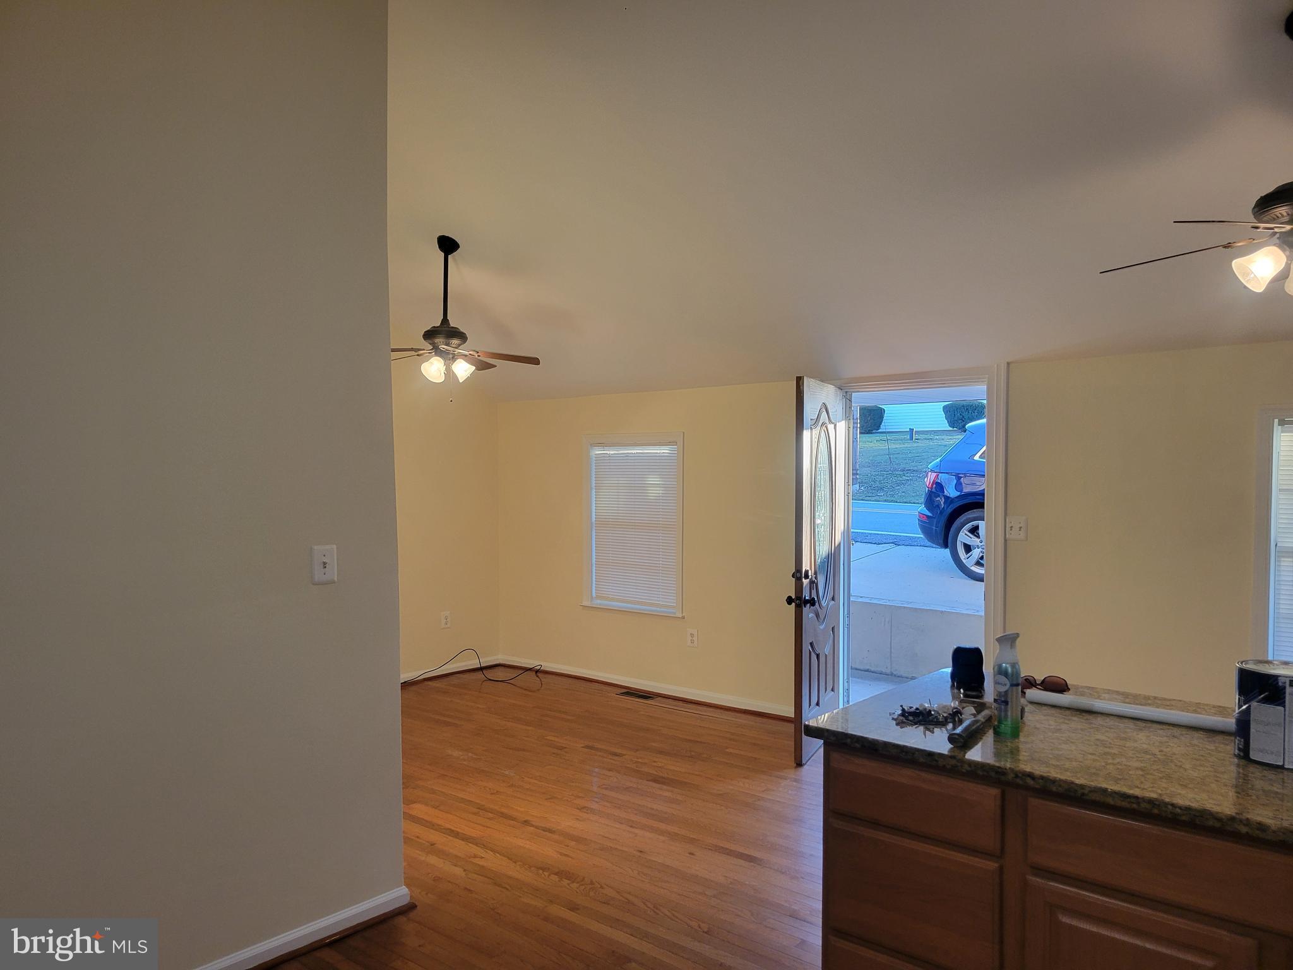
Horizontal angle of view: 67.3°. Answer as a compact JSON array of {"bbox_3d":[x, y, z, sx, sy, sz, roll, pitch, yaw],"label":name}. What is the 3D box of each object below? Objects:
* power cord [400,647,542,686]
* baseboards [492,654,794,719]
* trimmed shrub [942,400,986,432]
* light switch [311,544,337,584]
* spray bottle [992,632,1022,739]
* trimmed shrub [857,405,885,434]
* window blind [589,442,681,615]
[{"bbox_3d":[-1.201,1.343,7.090,0.757,0.170,0.979,1,2,41],"label":"power cord"},{"bbox_3d":[-0.084,1.387,6.811,2.857,0.090,0.022,1,2,41],"label":"baseboards"},{"bbox_3d":[12.655,-2.703,38.500,1.750,1.260,1.500,1,2,41],"label":"trimmed shrub"},{"bbox_3d":[-1.059,0.262,3.199,0.012,0.126,0.082,1,2,41],"label":"light switch"},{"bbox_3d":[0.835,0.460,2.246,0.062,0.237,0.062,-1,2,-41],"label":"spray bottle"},{"bbox_3d":[9.361,-2.772,41.000,1.550,1.240,1.400,1,2,41],"label":"trimmed shrub"},{"bbox_3d":[-0.073,0.264,6.845,0.810,1.130,0.035,1,2,41],"label":"window blind"}]

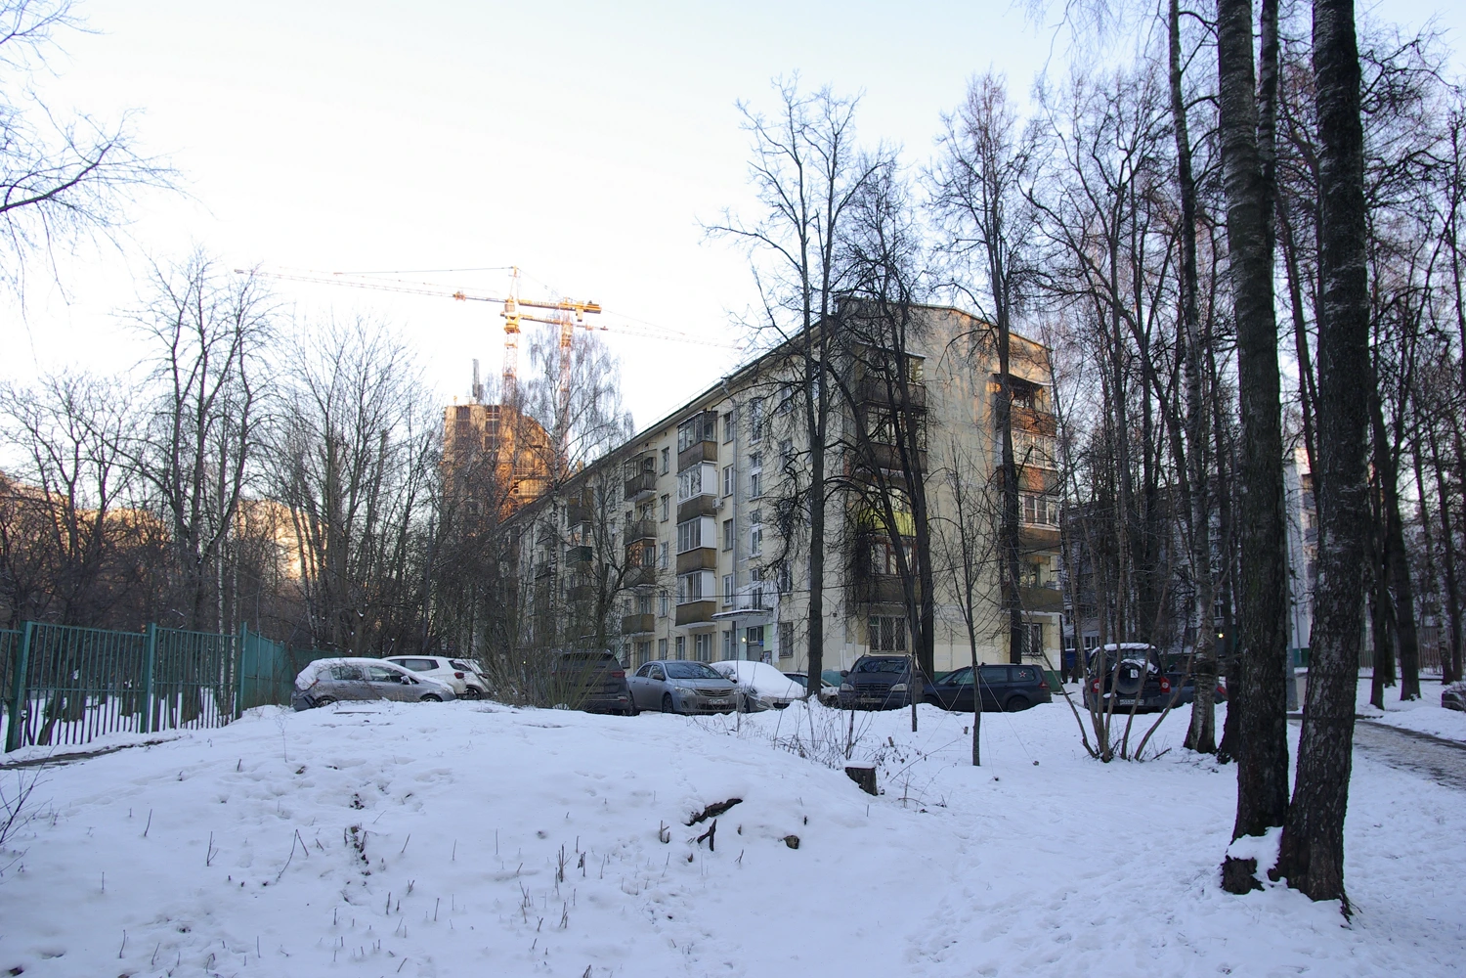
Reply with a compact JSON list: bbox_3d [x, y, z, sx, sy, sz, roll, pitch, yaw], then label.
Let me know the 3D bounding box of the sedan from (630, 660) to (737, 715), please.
[{"bbox_3d":[-1.400,5.317,22.788,1.760,1.480,4.540,6,-15,-26],"label":"sedan"}]

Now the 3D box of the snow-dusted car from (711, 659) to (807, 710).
[{"bbox_3d":[0.720,6.019,25.807,1.730,1.500,4.350,4,-14,-19],"label":"snow-dusted car"}]

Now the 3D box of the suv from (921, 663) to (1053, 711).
[{"bbox_3d":[8.200,6.786,28.812,4.820,1.740,1.880,-3,-13,14],"label":"suv"}]

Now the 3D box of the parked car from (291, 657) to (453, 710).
[{"bbox_3d":[-9.500,5.381,22.978,4.120,1.500,1.750,8,-15,-30],"label":"parked car"}]

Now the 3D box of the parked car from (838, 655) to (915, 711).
[{"bbox_3d":[4.260,5.457,23.577,1.840,1.800,4.600,-5,-14,19],"label":"parked car"}]

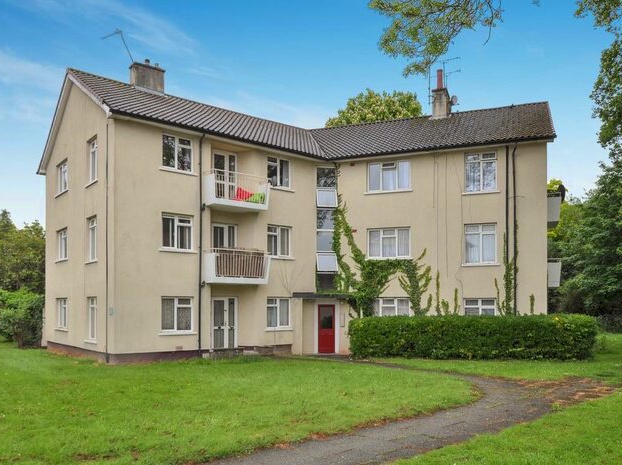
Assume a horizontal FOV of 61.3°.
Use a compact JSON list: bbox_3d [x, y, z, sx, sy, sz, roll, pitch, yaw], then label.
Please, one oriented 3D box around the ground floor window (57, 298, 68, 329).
[{"bbox_3d":[-10.203,3.365,21.517,0.140,1.313,1.659,4,-6,-38],"label":"ground floor window"}]

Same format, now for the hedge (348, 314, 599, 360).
[{"bbox_3d":[5.423,3.688,18.508,8.100,1.460,1.300,-1,-5,18],"label":"hedge"}]

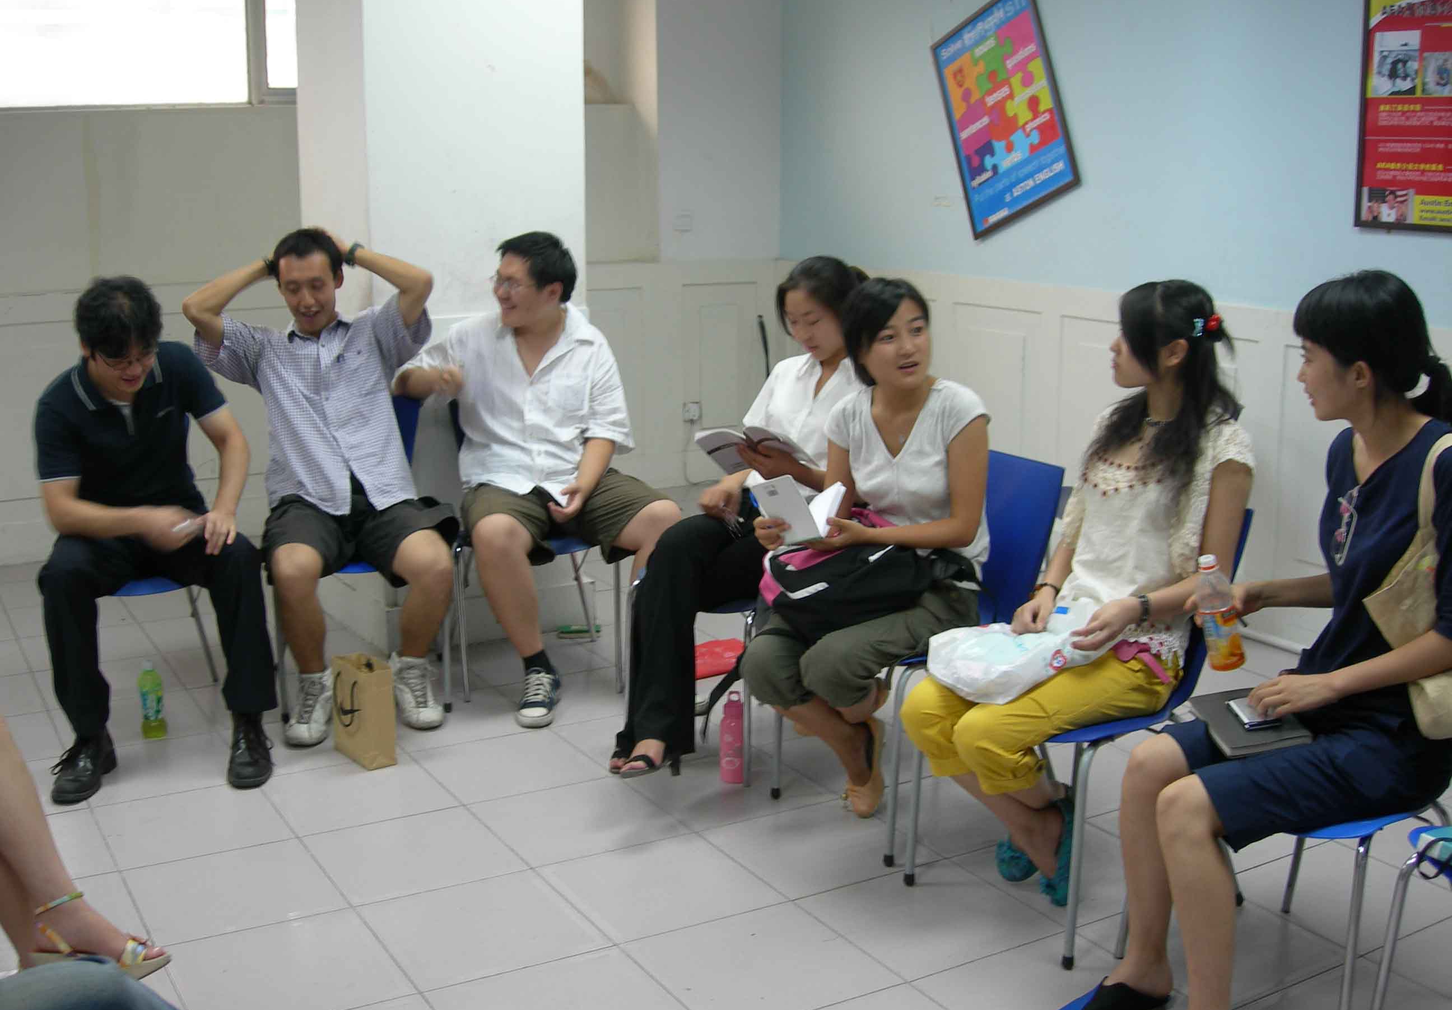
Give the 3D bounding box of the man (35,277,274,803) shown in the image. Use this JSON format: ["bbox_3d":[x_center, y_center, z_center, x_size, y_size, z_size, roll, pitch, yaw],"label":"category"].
[{"bbox_3d":[-1.385,0.045,3.910,0.600,1.216,0.740,-3,12,-13],"label":"man"}]

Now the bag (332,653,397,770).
[{"bbox_3d":[-0.911,0.518,3.997,0.080,0.256,0.195,-9,15,-37],"label":"bag"}]

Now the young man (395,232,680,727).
[{"bbox_3d":[-0.520,-0.112,4.482,0.780,1.296,0.760,-2,12,-8],"label":"young man"}]

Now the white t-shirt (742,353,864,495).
[{"bbox_3d":[0.203,-0.142,3.997,0.410,0.510,0.280,9,14,37],"label":"white t-shirt"}]

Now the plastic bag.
[{"bbox_3d":[0.530,0.248,2.914,0.320,0.140,0.230,-5,13,-25],"label":"plastic bag"}]

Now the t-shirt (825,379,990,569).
[{"bbox_3d":[0.418,-0.053,3.517,0.410,0.460,0.270,8,14,33],"label":"t-shirt"}]

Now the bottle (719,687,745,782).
[{"bbox_3d":[0.015,0.555,3.892,0.069,0.231,0.069,0,12,0],"label":"bottle"}]

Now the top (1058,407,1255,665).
[{"bbox_3d":[0.802,0.051,3.087,0.300,0.500,0.420,-10,15,-41],"label":"top"}]

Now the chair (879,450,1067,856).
[{"bbox_3d":[0.446,0.310,3.610,0.530,0.810,0.470,-6,13,-30],"label":"chair"}]

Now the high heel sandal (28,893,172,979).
[{"bbox_3d":[-1.112,0.771,2.791,0.235,0.155,0.090,-7,14,-33],"label":"high heel sandal"}]

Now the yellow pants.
[{"bbox_3d":[0.599,0.381,3.080,0.550,0.330,0.370,-7,13,-29],"label":"yellow pants"}]

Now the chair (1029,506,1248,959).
[{"bbox_3d":[0.711,0.402,3.147,0.530,0.810,0.470,-6,13,-30],"label":"chair"}]

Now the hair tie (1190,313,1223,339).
[{"bbox_3d":[0.918,-0.346,3.042,0.060,0.050,0.055,-5,13,-23],"label":"hair tie"}]

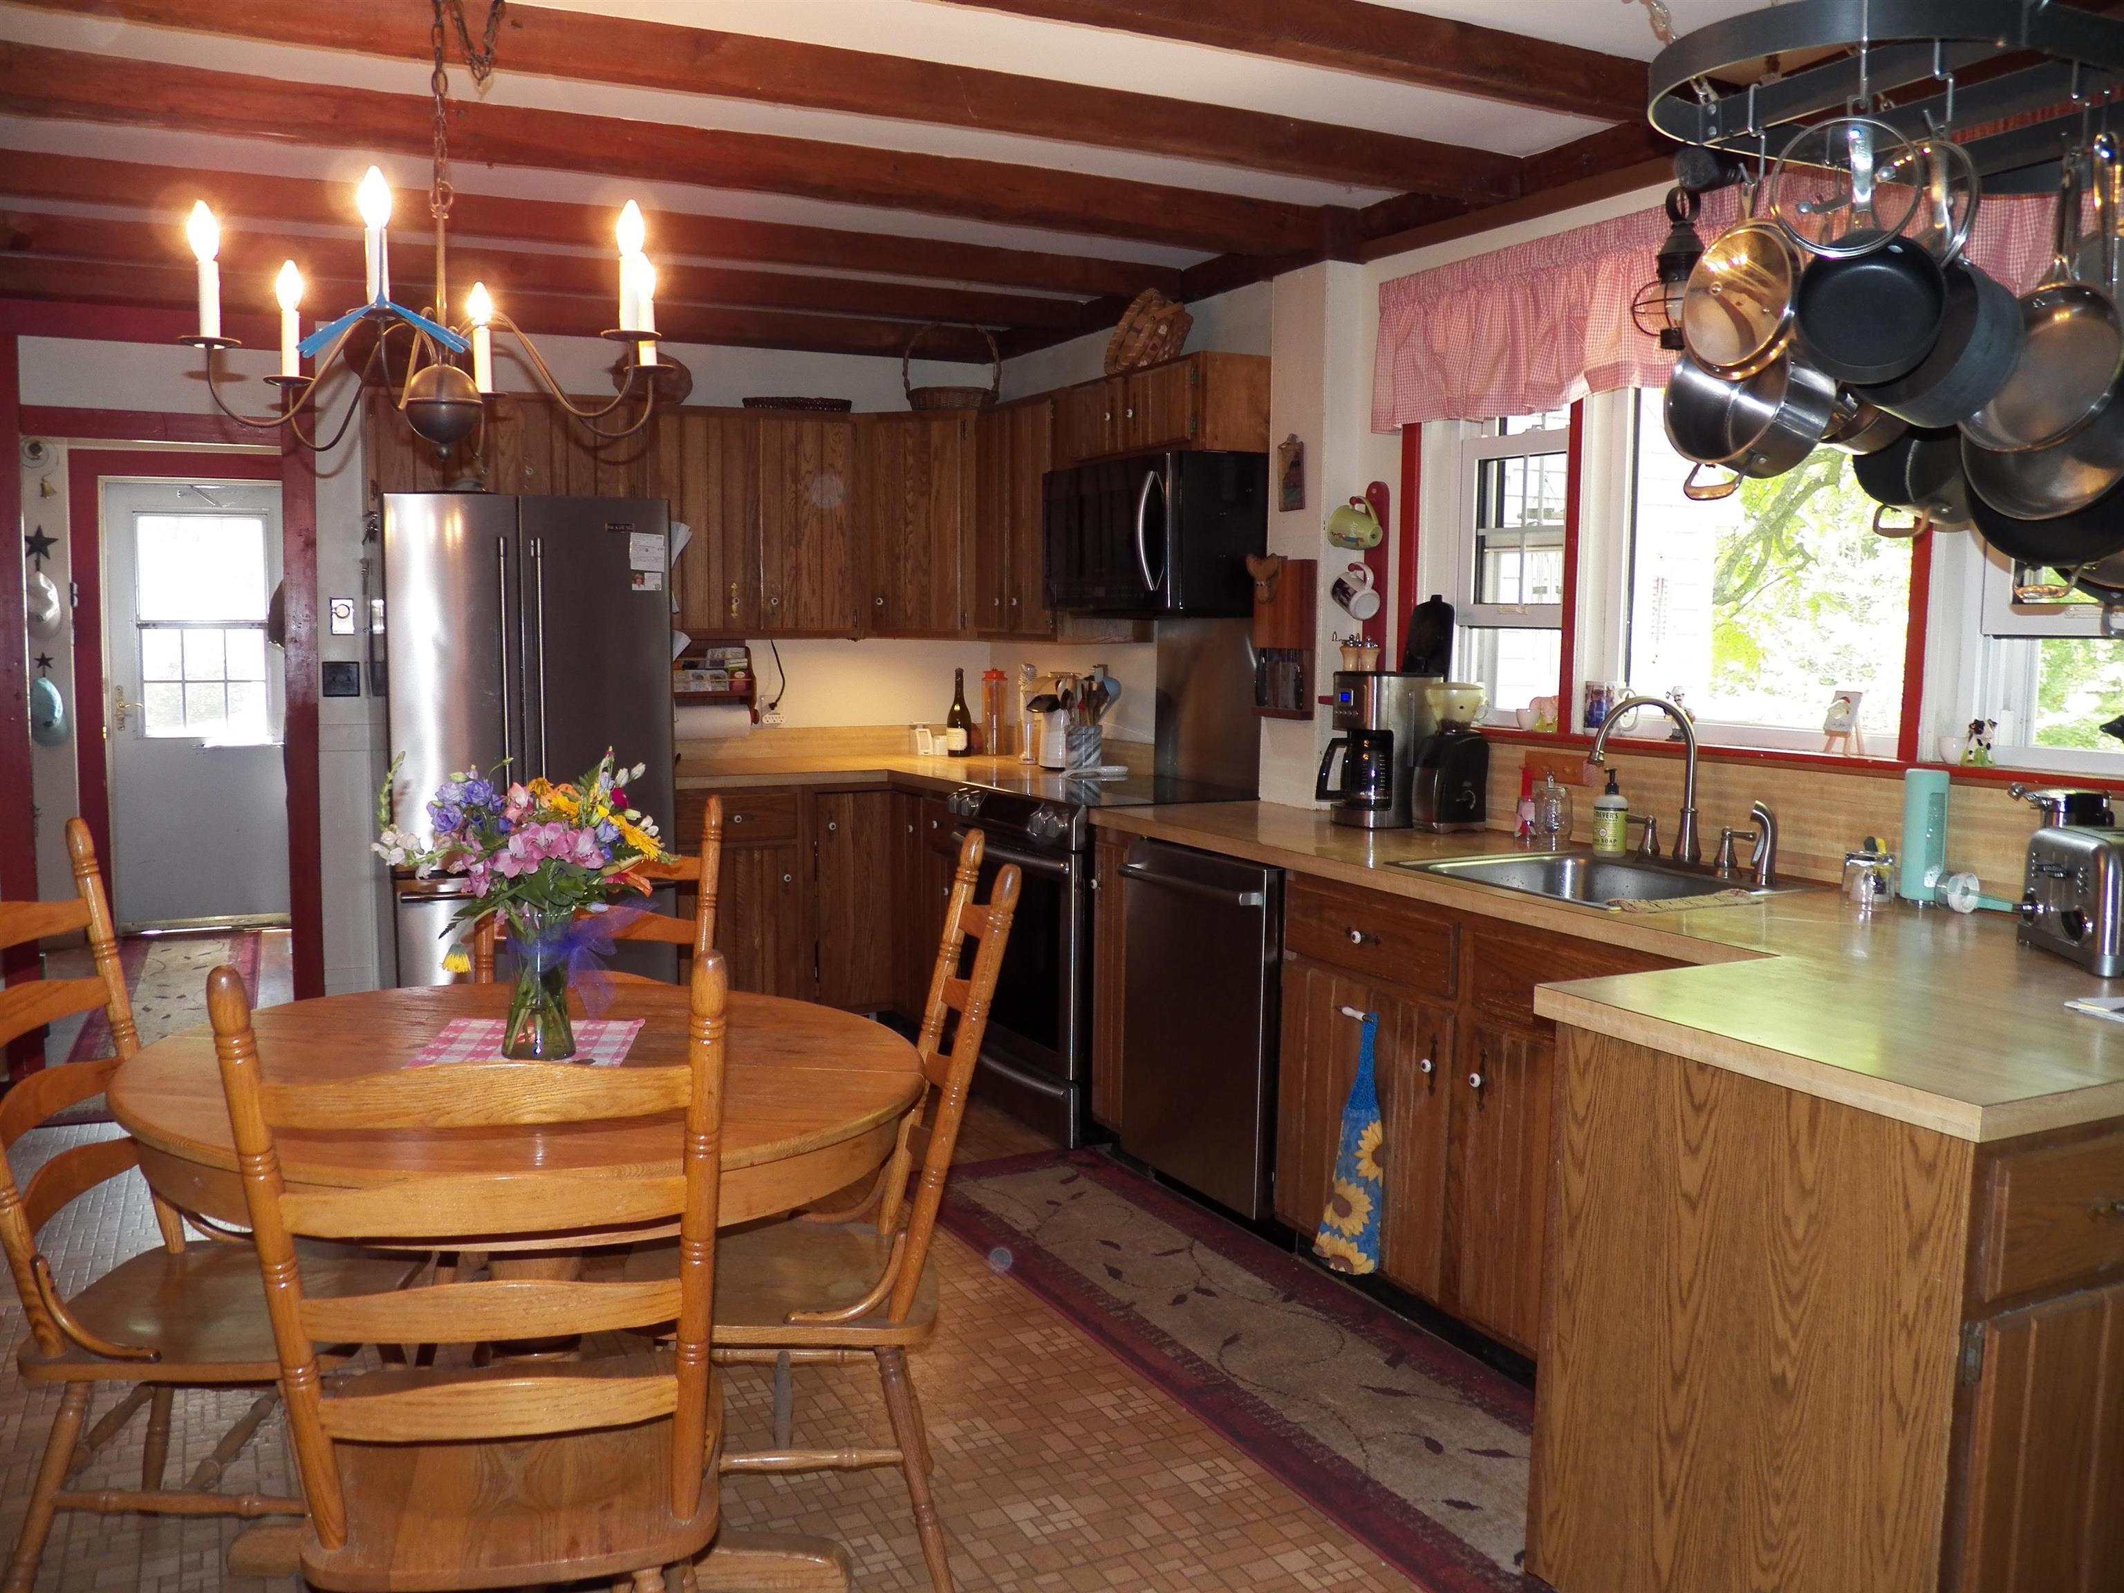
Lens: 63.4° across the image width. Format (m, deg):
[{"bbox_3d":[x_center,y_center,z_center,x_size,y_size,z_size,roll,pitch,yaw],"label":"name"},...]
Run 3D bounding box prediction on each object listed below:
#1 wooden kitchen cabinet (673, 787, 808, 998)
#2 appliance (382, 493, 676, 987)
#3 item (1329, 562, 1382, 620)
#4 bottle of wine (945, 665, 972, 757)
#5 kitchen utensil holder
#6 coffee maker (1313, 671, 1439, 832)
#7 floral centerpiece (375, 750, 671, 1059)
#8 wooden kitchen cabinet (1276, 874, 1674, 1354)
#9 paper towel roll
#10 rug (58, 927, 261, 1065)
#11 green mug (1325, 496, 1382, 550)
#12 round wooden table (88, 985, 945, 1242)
[{"bbox_3d":[-1.085,0.368,5.367,0.395,0.845,0.607,-3,7,-27],"label":"wooden kitchen cabinet"},{"bbox_3d":[-1.583,0.001,4.977,0.754,1.695,0.769,-3,7,-27],"label":"appliance"},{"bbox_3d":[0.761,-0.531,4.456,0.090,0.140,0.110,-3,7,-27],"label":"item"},{"bbox_3d":[-0.356,-0.297,6.061,0.080,0.310,0.080,-3,7,-27],"label":"bottle of wine"},{"bbox_3d":[0.074,-0.159,5.535,0.112,0.155,0.112,0,6,0],"label":"kitchen utensil holder"},{"bbox_3d":[0.752,-0.111,4.165,0.275,0.362,0.195,-3,7,-27],"label":"coffee maker"},{"bbox_3d":[-0.835,0.156,2.677,0.440,0.465,0.400,-2,7,-17],"label":"floral centerpiece"},{"bbox_3d":[0.965,0.594,3.277,0.597,0.835,1.118,-3,7,-27],"label":"wooden kitchen cabinet"},{"bbox_3d":[-1.187,-0.253,5.788,0.280,0.120,0.120,-3,7,-27],"label":"paper towel roll"},{"bbox_3d":[-3.157,0.750,6.122,0.570,0.012,2.800,-3,7,-25],"label":"rug"},{"bbox_3d":[0.711,-0.668,4.194,0.105,0.126,0.101,-3,7,-27],"label":"green mug"},{"bbox_3d":[-0.755,0.742,2.453,1.081,0.750,1.081,0,6,0],"label":"round wooden table"}]

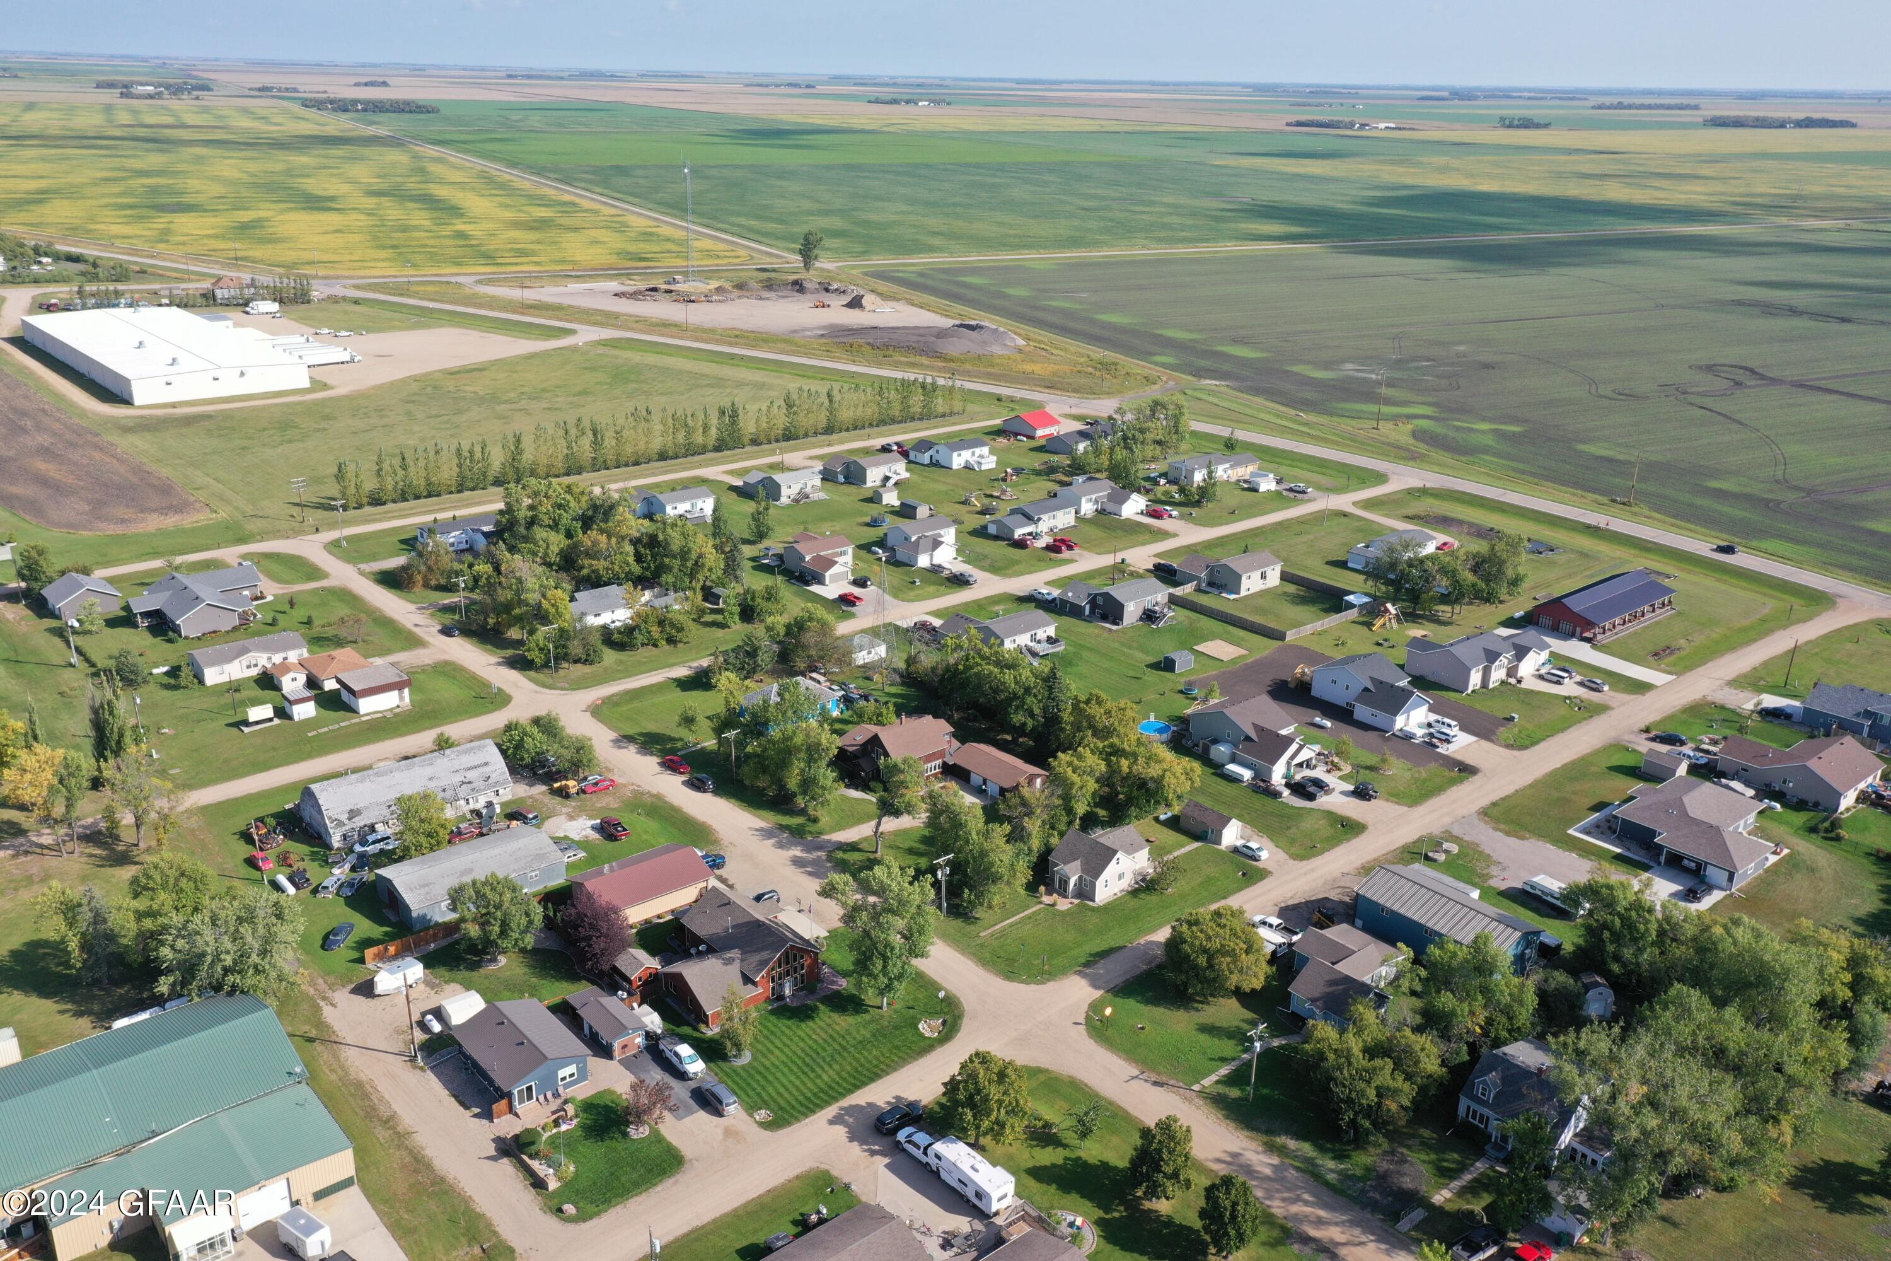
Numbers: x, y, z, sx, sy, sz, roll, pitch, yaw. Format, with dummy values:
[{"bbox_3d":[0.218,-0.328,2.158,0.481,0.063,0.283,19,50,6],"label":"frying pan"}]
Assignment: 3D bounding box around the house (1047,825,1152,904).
[{"bbox_3d":[19.055,27.924,180.942,12.668,5.731,7.842,-17,27,-39],"label":"house"}]

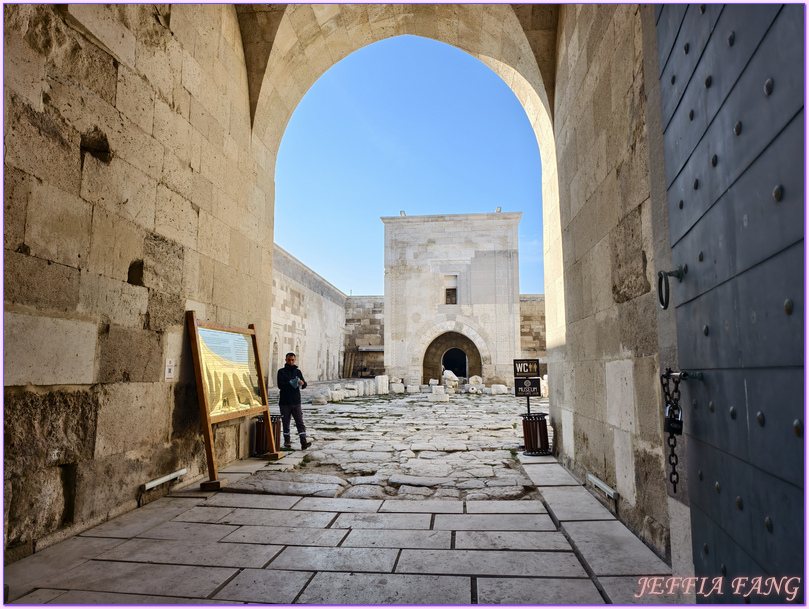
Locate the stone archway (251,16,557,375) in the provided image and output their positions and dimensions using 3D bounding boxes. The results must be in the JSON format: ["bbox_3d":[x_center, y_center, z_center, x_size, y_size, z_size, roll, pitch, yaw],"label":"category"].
[{"bbox_3d":[-0.115,-1.417,9.412,5.150,7.950,1.500,-1,-7,6],"label":"stone archway"}]

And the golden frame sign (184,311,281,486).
[{"bbox_3d":[-2.487,1.307,7.959,0.300,2.230,2.330,-12,-8,3],"label":"golden frame sign"}]

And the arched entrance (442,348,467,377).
[{"bbox_3d":[3.843,4.648,40.559,1.950,2.730,0.800,-1,-7,6],"label":"arched entrance"}]

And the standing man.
[{"bbox_3d":[-2.006,1.777,9.902,0.580,1.740,0.460,3,-8,-24],"label":"standing man"}]

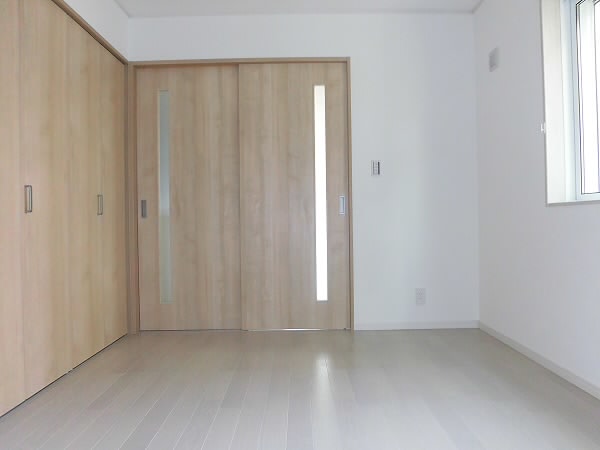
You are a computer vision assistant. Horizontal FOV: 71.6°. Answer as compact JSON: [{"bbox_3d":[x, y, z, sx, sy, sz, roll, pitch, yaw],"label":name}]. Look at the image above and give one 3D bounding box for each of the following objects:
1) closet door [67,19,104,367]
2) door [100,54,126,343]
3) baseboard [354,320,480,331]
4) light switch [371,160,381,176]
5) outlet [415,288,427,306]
[{"bbox_3d":[-1.297,-0.190,2.505,0.035,1.990,0.390,-1,0,0],"label":"closet door"},{"bbox_3d":[-1.297,-0.186,2.892,0.035,1.990,0.385,-1,0,0],"label":"door"},{"bbox_3d":[0.884,0.756,3.139,0.949,0.066,0.013,-1,0,0],"label":"baseboard"},{"bbox_3d":[0.579,-0.429,3.147,0.071,0.120,0.011,-1,0,0],"label":"light switch"},{"bbox_3d":[0.915,0.544,3.139,0.074,0.125,0.011,-1,0,0],"label":"outlet"}]

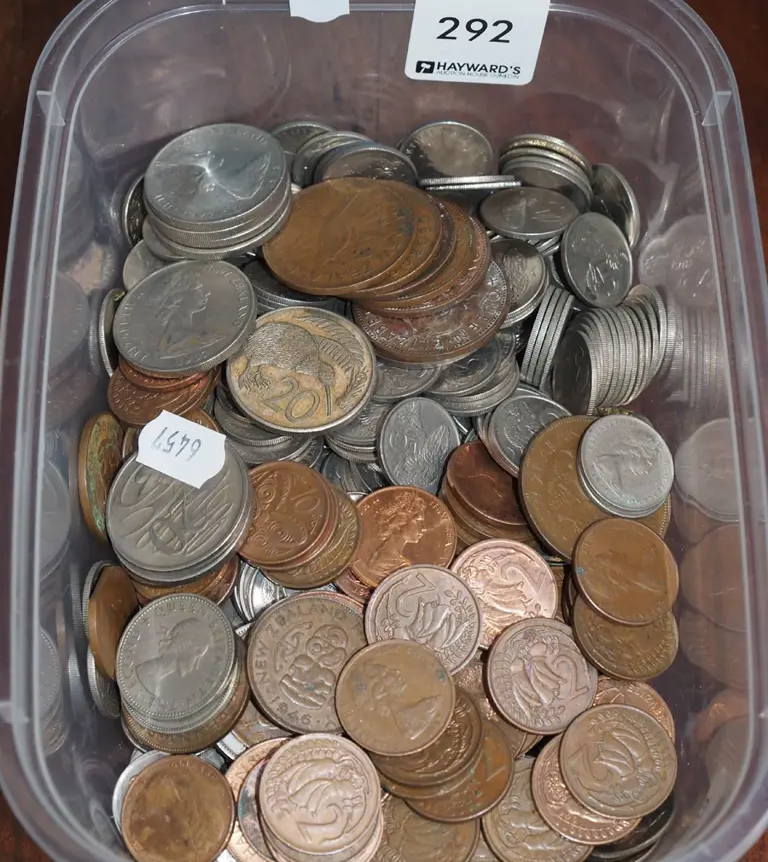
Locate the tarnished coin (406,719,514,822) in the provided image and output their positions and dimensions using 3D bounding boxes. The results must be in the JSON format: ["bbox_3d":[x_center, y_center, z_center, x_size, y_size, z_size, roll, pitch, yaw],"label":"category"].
[{"bbox_3d":[0.013,0.059,0.333,0.021,0.002,0.021,0,61,20],"label":"tarnished coin"}]

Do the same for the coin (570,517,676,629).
[{"bbox_3d":[0.045,0.026,0.349,0.021,0.002,0.021,0,64,-19],"label":"coin"}]

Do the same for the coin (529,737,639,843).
[{"bbox_3d":[0.036,0.063,0.336,0.021,0.002,0.021,0,61,-15],"label":"coin"}]

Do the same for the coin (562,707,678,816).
[{"bbox_3d":[0.042,0.059,0.340,0.021,0.002,0.021,0,64,-1],"label":"coin"}]

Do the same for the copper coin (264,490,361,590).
[{"bbox_3d":[-0.014,0.020,0.355,0.021,0.002,0.021,0,68,16],"label":"copper coin"}]

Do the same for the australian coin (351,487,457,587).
[{"bbox_3d":[0.003,0.021,0.354,0.021,0.002,0.021,0,67,4],"label":"australian coin"}]

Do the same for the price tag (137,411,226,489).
[{"bbox_3d":[-0.039,0.003,0.366,0.020,0.001,0.012,19,73,26],"label":"price tag"}]

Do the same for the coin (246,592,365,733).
[{"bbox_3d":[-0.012,0.041,0.337,0.025,0.002,0.025,0,71,-19],"label":"coin"}]

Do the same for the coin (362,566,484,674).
[{"bbox_3d":[0.007,0.035,0.342,0.021,0.002,0.021,0,70,-10],"label":"coin"}]

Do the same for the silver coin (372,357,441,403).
[{"bbox_3d":[0.002,-0.014,0.370,0.020,0.002,0.020,0,52,13],"label":"silver coin"}]

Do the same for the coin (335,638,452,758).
[{"bbox_3d":[0.002,0.047,0.334,0.021,0.002,0.021,0,69,-4],"label":"coin"}]

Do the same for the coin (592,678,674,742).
[{"bbox_3d":[0.042,0.055,0.345,0.021,0.002,0.021,0,61,4],"label":"coin"}]

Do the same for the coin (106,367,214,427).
[{"bbox_3d":[-0.043,-0.009,0.367,0.021,0.002,0.021,0,54,17],"label":"coin"}]

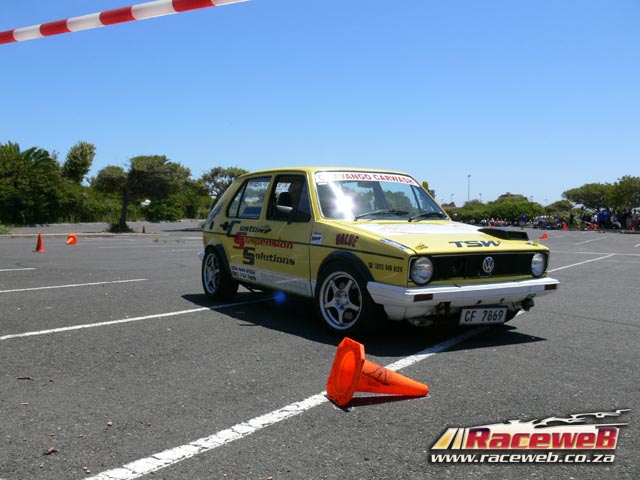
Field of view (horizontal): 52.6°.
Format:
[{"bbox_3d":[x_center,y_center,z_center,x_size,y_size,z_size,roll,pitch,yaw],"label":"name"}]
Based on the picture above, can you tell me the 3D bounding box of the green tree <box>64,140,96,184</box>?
[{"bbox_3d":[-21.646,-5.243,58.000,3.050,7.350,3.400,1,2,0],"label":"green tree"}]

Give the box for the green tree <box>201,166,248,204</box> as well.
[{"bbox_3d":[-9.434,-4.743,66.000,5.300,5.510,5.000,1,2,0],"label":"green tree"}]

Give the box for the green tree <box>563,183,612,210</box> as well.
[{"bbox_3d":[22.821,-2.805,55.000,4.420,4.160,4.400,1,2,0],"label":"green tree"}]

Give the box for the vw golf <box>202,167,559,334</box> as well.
[{"bbox_3d":[0.200,0.008,6.030,1.650,1.350,3.760,0,2,-32],"label":"vw golf"}]

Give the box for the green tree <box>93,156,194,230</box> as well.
[{"bbox_3d":[-9.546,-2.488,35.000,5.520,4.060,5.000,1,2,0],"label":"green tree"}]

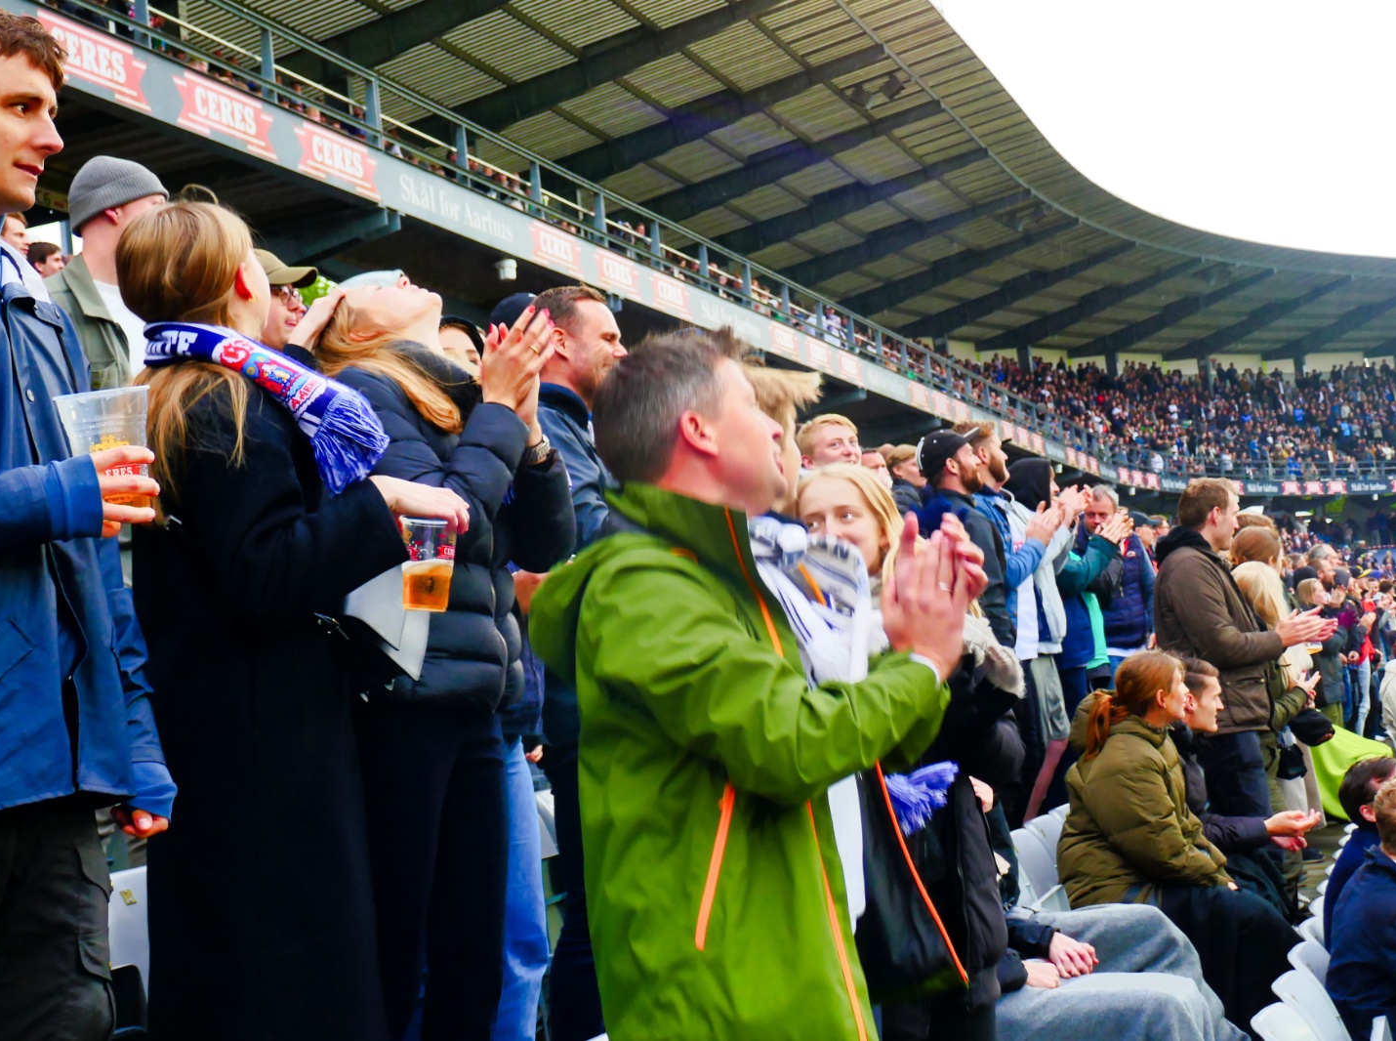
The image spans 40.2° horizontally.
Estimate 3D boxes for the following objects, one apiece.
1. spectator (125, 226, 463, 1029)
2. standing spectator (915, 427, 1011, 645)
[{"bbox_3d":[-0.628,0.362,2.887,0.490,1.700,0.490,1,-3,-27],"label":"spectator"},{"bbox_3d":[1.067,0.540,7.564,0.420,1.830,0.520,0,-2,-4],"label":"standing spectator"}]

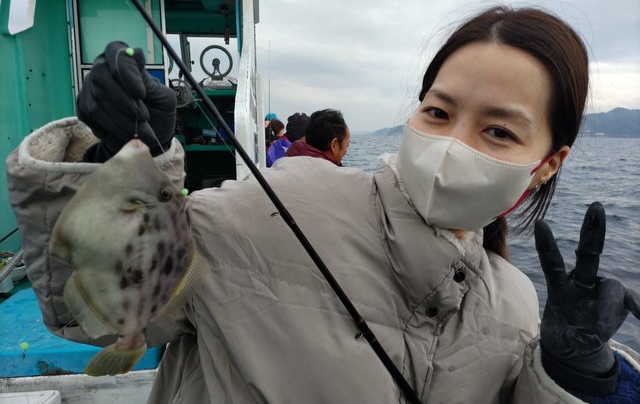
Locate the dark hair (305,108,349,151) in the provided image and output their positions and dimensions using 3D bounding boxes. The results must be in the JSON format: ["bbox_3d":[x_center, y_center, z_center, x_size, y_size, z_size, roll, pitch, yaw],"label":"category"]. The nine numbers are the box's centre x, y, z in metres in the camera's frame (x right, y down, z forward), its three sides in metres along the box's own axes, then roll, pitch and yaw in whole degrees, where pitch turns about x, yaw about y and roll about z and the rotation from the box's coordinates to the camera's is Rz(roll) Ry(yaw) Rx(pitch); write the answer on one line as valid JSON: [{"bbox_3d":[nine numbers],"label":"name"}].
[{"bbox_3d":[0.027,-0.303,2.020,0.195,0.190,0.168,-5,10,-35],"label":"dark hair"}]

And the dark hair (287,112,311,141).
[{"bbox_3d":[-0.123,-0.454,2.950,0.170,0.200,0.190,7,11,42],"label":"dark hair"}]

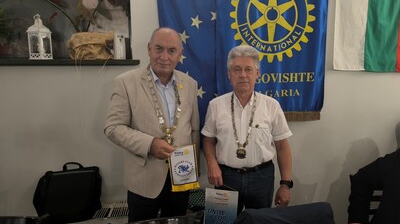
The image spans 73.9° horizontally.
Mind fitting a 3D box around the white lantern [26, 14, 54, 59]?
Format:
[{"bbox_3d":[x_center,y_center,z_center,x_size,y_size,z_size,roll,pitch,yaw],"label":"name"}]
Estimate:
[{"bbox_3d":[-1.155,-0.540,1.920,0.115,0.312,0.115,2,6,13],"label":"white lantern"}]

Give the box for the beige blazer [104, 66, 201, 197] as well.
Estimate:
[{"bbox_3d":[-0.247,0.091,1.430,0.500,0.700,0.340,-2,7,-25],"label":"beige blazer"}]

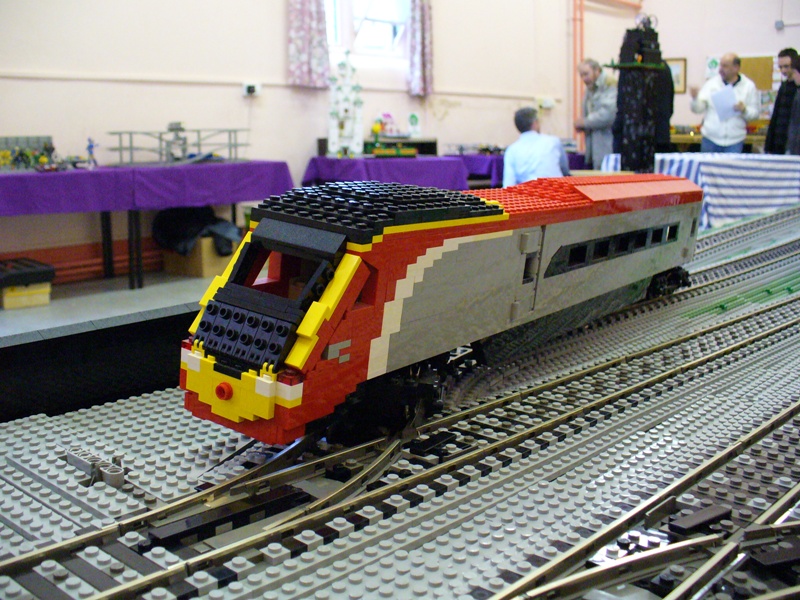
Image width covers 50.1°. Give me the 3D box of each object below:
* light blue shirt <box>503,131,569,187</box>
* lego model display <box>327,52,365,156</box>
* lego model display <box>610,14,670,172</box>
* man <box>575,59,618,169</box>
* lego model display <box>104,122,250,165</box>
[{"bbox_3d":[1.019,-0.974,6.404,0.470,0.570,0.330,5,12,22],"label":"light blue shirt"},{"bbox_3d":[-0.411,-1.464,6.474,0.250,0.780,0.250,-4,12,-21],"label":"lego model display"},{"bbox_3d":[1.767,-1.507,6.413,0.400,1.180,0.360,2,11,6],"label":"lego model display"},{"bbox_3d":[1.787,-1.313,7.654,0.420,1.640,0.480,-6,12,-29],"label":"man"},{"bbox_3d":[-1.423,-1.019,5.570,0.930,0.260,0.200,-9,15,-42],"label":"lego model display"}]

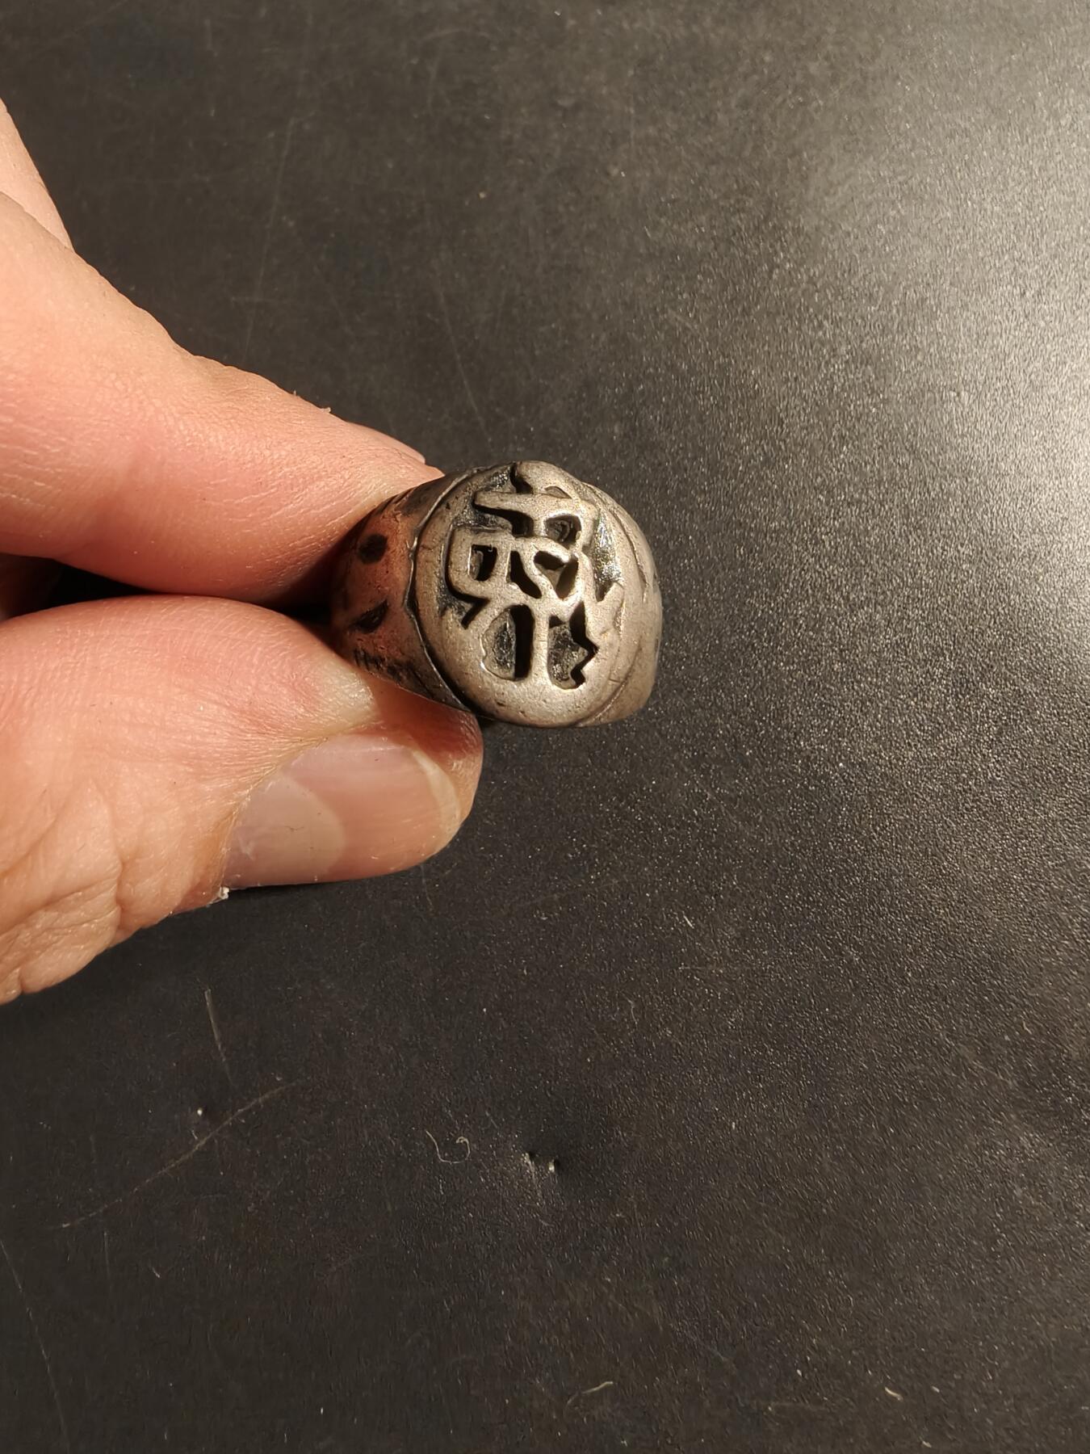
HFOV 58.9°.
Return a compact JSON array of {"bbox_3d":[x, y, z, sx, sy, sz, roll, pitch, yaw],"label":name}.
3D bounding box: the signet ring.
[{"bbox_3d":[-0.004,-0.010,0.074,0.025,0.025,0.018,1,94,-14],"label":"signet ring"}]

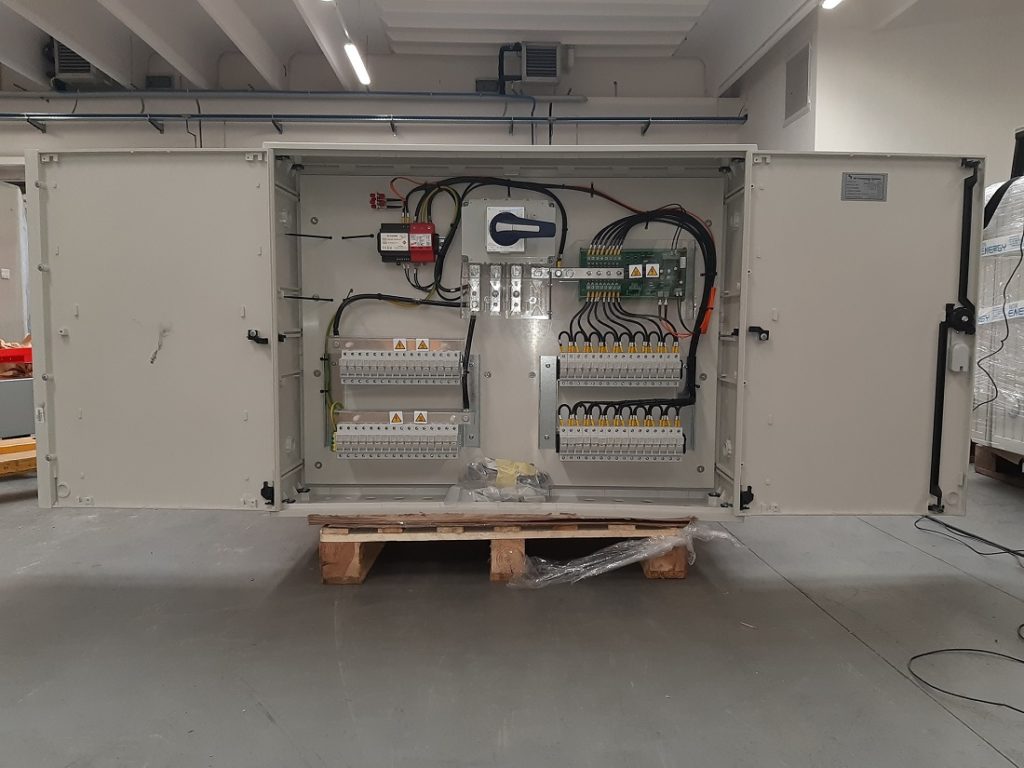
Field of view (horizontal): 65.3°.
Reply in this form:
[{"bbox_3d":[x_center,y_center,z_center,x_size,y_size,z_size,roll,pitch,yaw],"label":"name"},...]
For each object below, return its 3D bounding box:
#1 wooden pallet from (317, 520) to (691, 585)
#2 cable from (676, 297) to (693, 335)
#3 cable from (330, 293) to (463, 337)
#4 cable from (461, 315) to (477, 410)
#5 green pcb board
[{"bbox_3d":[-0.039,0.331,2.276,0.800,0.125,1.100,0,4,-2],"label":"wooden pallet"},{"bbox_3d":[0.406,-0.161,1.880,0.036,0.088,0.030,0,5,0],"label":"cable"},{"bbox_3d":[-0.275,-0.165,1.900,0.311,0.103,0.045,0,5,0],"label":"cable"},{"bbox_3d":[-0.103,-0.053,1.900,0.037,0.222,0.040,0,5,0],"label":"cable"},{"bbox_3d":[0.284,-0.255,1.870,0.250,0.122,0.030,0,5,0],"label":"green pcb board"}]

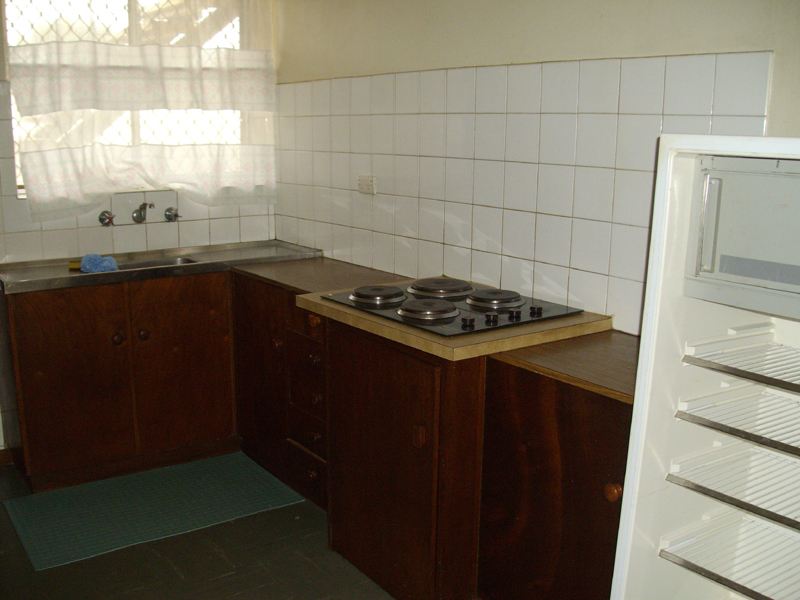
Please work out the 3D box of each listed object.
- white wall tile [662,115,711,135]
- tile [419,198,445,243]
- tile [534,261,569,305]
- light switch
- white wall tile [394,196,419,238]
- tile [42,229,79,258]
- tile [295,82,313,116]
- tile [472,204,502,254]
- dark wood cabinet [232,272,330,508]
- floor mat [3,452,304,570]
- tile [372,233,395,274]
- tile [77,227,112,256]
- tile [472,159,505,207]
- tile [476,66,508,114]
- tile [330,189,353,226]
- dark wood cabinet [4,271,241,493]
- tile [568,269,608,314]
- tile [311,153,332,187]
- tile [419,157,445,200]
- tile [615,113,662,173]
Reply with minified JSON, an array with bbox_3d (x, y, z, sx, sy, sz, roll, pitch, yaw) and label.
[{"bbox_3d":[0.742,-0.403,2.151,0.008,0.151,0.151,-8,15,-36],"label":"white wall tile"},{"bbox_3d":[0.115,-0.281,2.962,0.010,0.148,0.148,-8,14,-35],"label":"tile"},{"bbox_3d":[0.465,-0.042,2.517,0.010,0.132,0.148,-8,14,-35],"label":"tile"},{"bbox_3d":[-0.133,-0.464,3.337,0.018,0.074,0.113,-8,15,-36],"label":"light switch"},{"bbox_3d":[0.028,-0.316,3.182,0.010,0.151,0.150,-8,15,-36],"label":"white wall tile"},{"bbox_3d":[-1.389,-0.222,3.404,0.150,0.135,0.010,-8,14,-35],"label":"tile"},{"bbox_3d":[-0.417,-0.878,3.633,0.010,0.150,0.150,-8,14,-35],"label":"tile"},{"bbox_3d":[0.290,-0.236,2.771,0.010,0.150,0.150,-8,14,-35],"label":"tile"},{"bbox_3d":[-0.243,0.305,3.283,0.491,0.748,0.819,-8,14,-35],"label":"dark wood cabinet"},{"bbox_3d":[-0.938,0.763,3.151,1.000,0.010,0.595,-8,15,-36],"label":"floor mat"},{"bbox_3d":[-0.064,-0.190,3.328,0.010,0.151,0.150,-8,15,-36],"label":"tile"},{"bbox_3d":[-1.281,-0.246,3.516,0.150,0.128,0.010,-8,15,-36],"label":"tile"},{"bbox_3d":[0.292,-0.376,2.695,0.010,0.148,0.148,-8,14,-35],"label":"tile"},{"bbox_3d":[0.292,-0.663,2.635,0.010,0.148,0.148,-8,14,-35],"label":"tile"},{"bbox_3d":[-0.237,-0.382,3.436,0.010,0.148,0.148,-8,14,-35],"label":"tile"},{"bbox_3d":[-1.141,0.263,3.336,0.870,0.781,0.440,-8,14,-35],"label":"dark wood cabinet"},{"bbox_3d":[0.570,-0.019,2.496,0.010,0.133,0.150,-8,15,-36],"label":"tile"},{"bbox_3d":[-0.338,-0.578,3.683,0.010,0.152,0.152,-8,14,-35],"label":"tile"},{"bbox_3d":[0.116,-0.427,2.932,0.010,0.148,0.148,-8,14,-35],"label":"tile"},{"bbox_3d":[0.643,-0.425,2.236,0.010,0.150,0.150,-8,14,-35],"label":"tile"}]

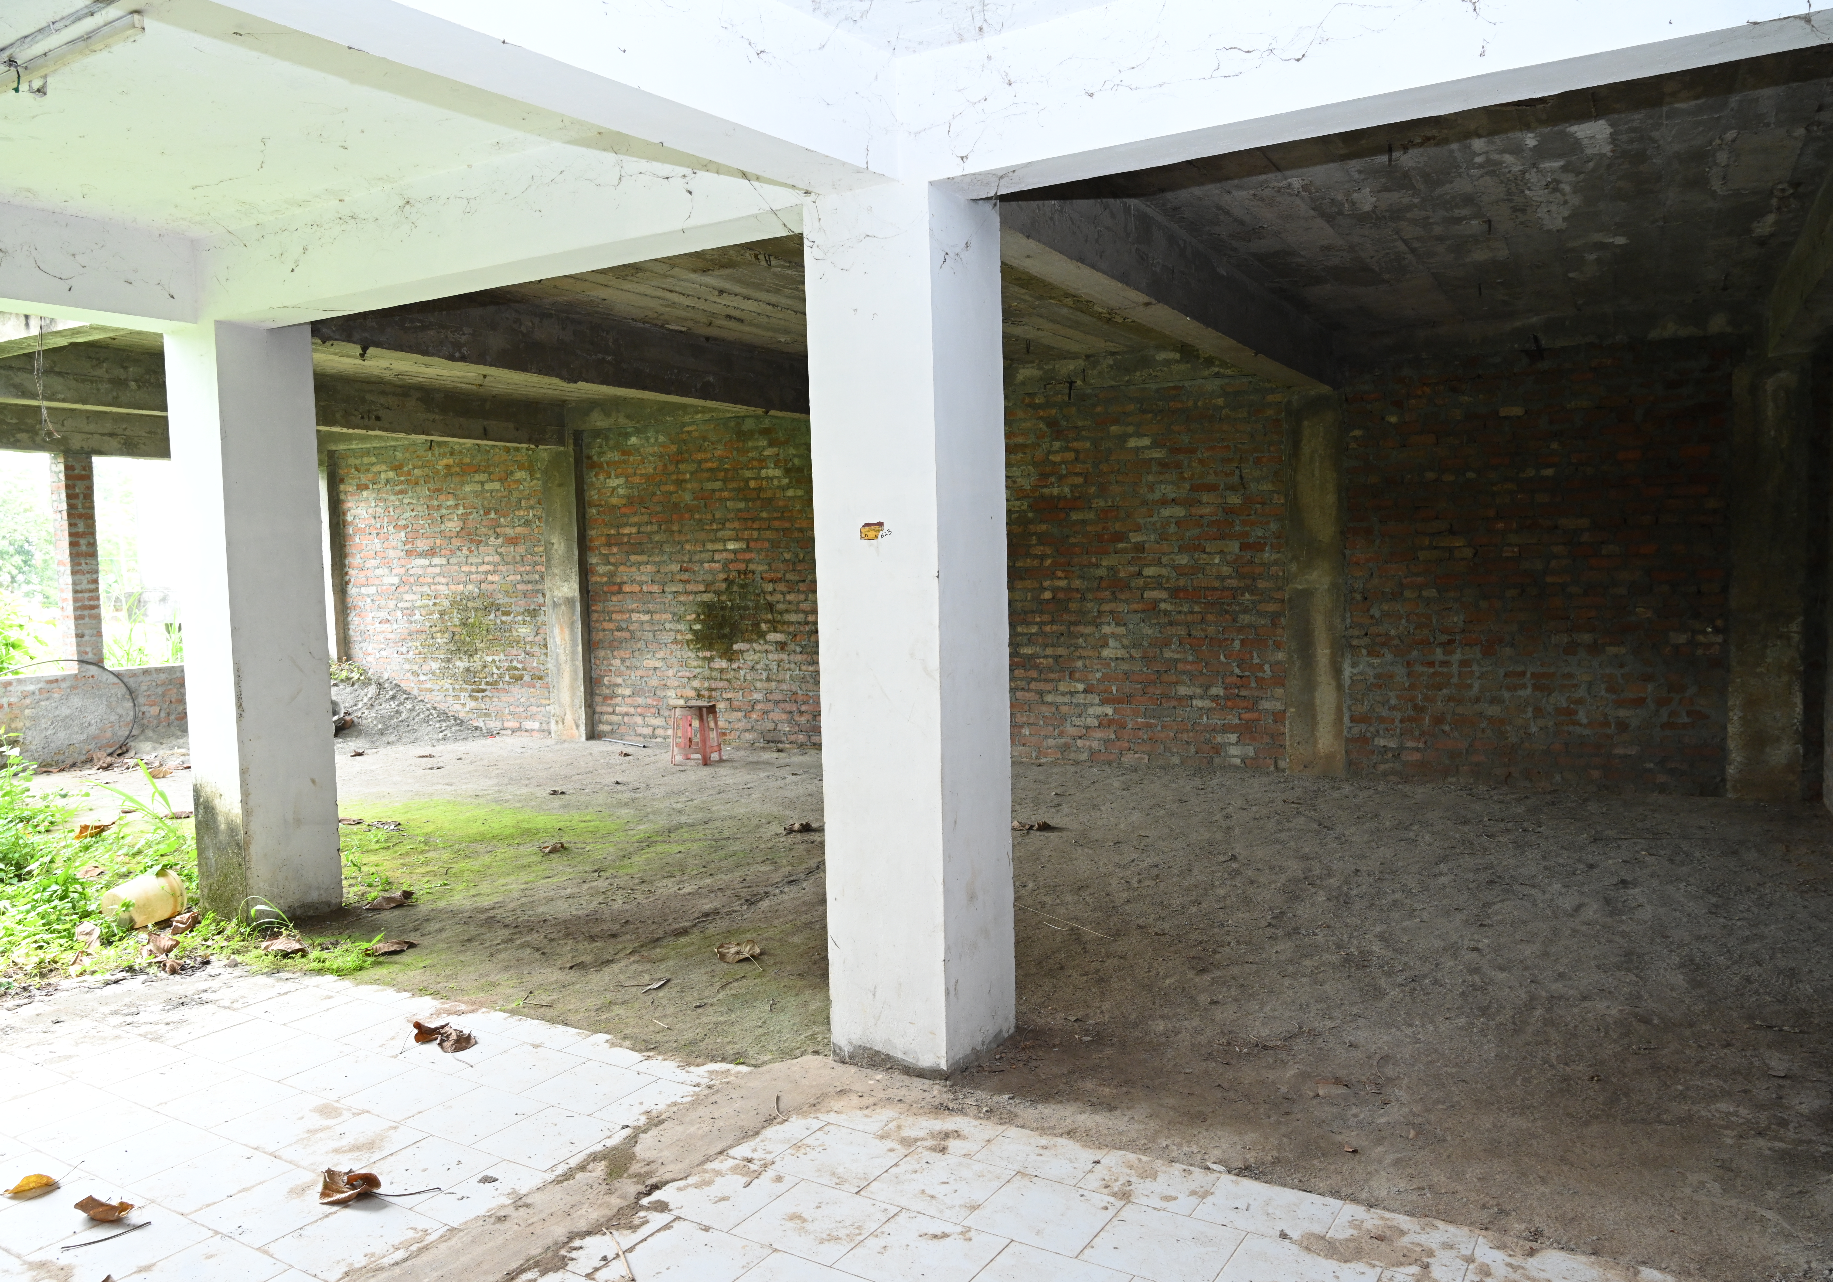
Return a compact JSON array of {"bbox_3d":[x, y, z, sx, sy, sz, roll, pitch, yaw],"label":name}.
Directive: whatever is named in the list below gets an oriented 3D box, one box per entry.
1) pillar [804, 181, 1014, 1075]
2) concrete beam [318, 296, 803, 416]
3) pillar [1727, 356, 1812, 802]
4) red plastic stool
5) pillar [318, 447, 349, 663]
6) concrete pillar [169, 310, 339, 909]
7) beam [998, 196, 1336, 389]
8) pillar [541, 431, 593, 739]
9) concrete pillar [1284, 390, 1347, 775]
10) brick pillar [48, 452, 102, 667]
[{"bbox_3d":[-0.003,-0.017,4.065,0.422,2.643,0.470,1,4,30],"label":"pillar"},{"bbox_3d":[-1.583,-1.741,8.004,0.225,0.411,5.022,1,4,30],"label":"concrete beam"},{"bbox_3d":[5.013,-0.351,7.547,0.380,2.619,0.294,1,4,30],"label":"pillar"},{"bbox_3d":[-1.767,0.739,10.262,0.302,0.468,0.302,0,4,19],"label":"red plastic stool"},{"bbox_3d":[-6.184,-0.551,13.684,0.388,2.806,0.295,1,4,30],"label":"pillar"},{"bbox_3d":[-2.981,-0.066,5.774,0.364,2.674,0.457,1,4,30],"label":"concrete pillar"},{"bbox_3d":[1.419,-1.679,6.328,0.220,0.380,5.084,1,4,30],"label":"beam"},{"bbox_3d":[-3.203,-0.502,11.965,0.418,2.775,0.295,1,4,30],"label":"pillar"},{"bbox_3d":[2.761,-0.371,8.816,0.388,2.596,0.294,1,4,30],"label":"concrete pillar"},{"bbox_3d":[-7.366,-0.685,11.236,0.232,1.875,0.233,1,4,30],"label":"brick pillar"}]

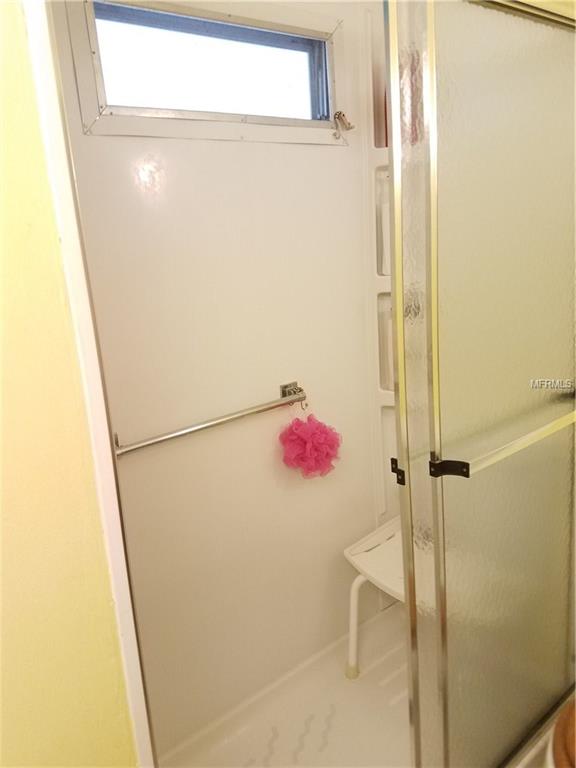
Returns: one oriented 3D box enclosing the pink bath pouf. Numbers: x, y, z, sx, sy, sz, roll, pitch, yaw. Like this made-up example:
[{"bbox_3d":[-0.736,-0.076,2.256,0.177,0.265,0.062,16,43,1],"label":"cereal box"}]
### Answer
[{"bbox_3d":[0.067,0.194,1.788,0.180,0.185,0.160,-15,17,-36],"label":"pink bath pouf"}]

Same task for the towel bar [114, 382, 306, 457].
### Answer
[{"bbox_3d":[-0.200,0.098,1.613,0.660,0.067,0.082,-15,17,-36],"label":"towel bar"}]

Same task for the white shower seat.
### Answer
[{"bbox_3d":[0.448,0.766,1.792,0.340,0.479,0.510,-16,18,-40],"label":"white shower seat"}]

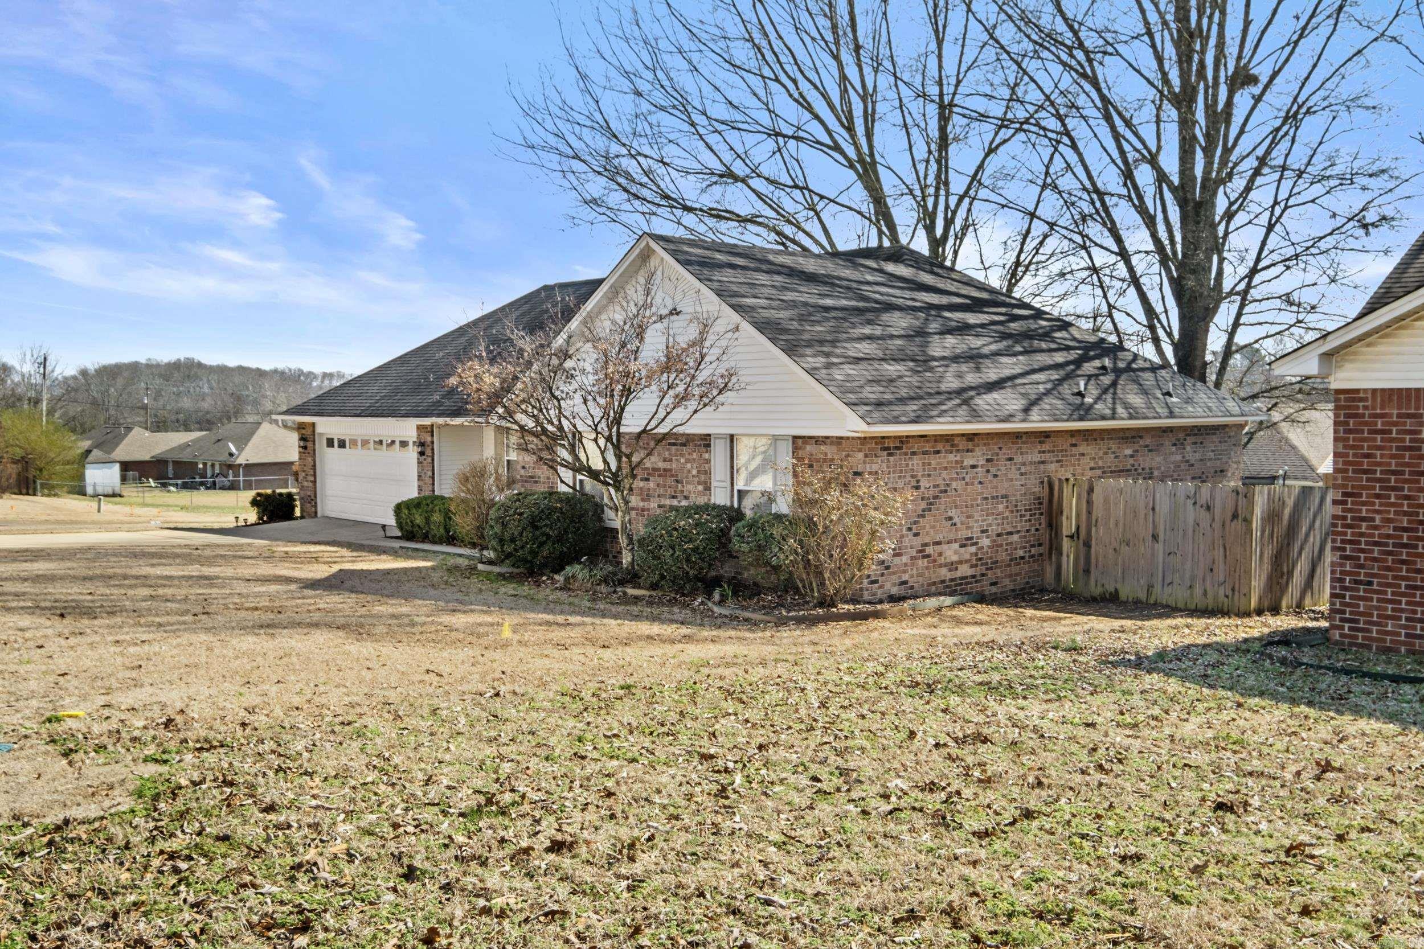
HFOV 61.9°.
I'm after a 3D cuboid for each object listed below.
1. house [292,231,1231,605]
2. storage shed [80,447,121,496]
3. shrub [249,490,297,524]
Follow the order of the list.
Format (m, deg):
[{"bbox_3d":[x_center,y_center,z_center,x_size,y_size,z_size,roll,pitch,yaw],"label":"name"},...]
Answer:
[{"bbox_3d":[-0.002,-1.752,26.671,12.025,5.963,19.529,-3,5,-42],"label":"house"},{"bbox_3d":[-41.103,-0.090,80.000,2.250,3.050,2.350,-3,5,-43],"label":"storage shed"},{"bbox_3d":[-10.800,0.788,29.200,0.950,0.760,1.000,-3,5,-42],"label":"shrub"}]

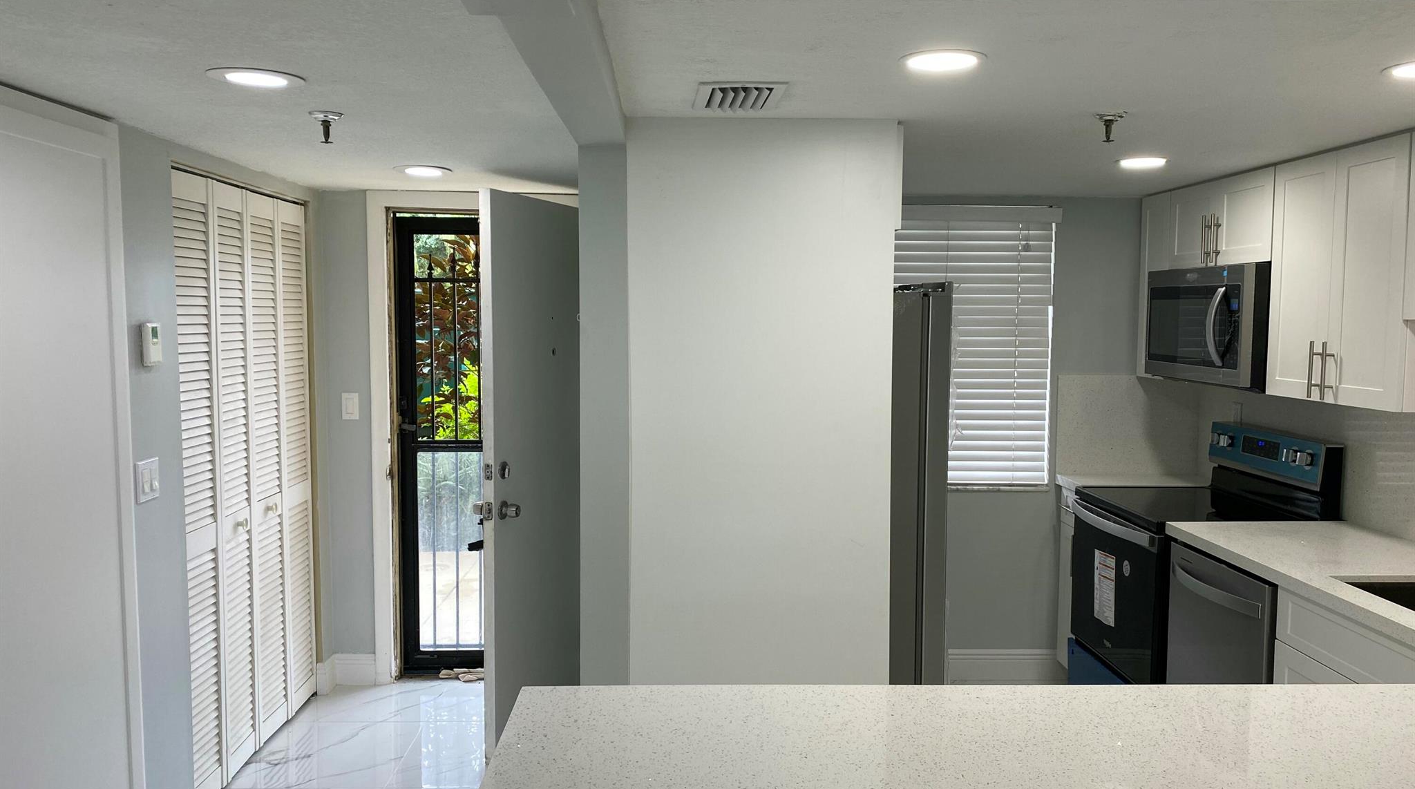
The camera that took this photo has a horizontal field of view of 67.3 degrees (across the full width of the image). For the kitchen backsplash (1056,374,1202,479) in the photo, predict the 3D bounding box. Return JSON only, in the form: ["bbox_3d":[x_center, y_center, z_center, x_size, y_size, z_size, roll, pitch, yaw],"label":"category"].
[{"bbox_3d":[1.846,0.135,4.639,0.635,0.444,0.020,0,5,-1],"label":"kitchen backsplash"}]

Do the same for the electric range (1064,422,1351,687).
[{"bbox_3d":[1.834,0.732,4.072,0.680,1.180,0.765,0,5,-1],"label":"electric range"}]

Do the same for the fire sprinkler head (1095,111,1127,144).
[{"bbox_3d":[1.004,-0.660,2.644,0.083,0.074,0.083,0,5,-1],"label":"fire sprinkler head"}]

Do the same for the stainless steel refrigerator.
[{"bbox_3d":[0.232,0.518,3.343,0.820,1.712,0.870,0,5,-1],"label":"stainless steel refrigerator"}]

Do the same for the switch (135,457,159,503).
[{"bbox_3d":[-1.591,0.244,3.026,0.012,0.116,0.120,0,5,-1],"label":"switch"}]

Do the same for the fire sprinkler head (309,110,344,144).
[{"bbox_3d":[-0.969,-0.677,2.704,0.088,0.074,0.088,0,5,-1],"label":"fire sprinkler head"}]

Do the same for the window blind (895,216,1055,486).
[{"bbox_3d":[1.052,-0.191,4.577,0.840,1.175,0.060,0,5,-1],"label":"window blind"}]

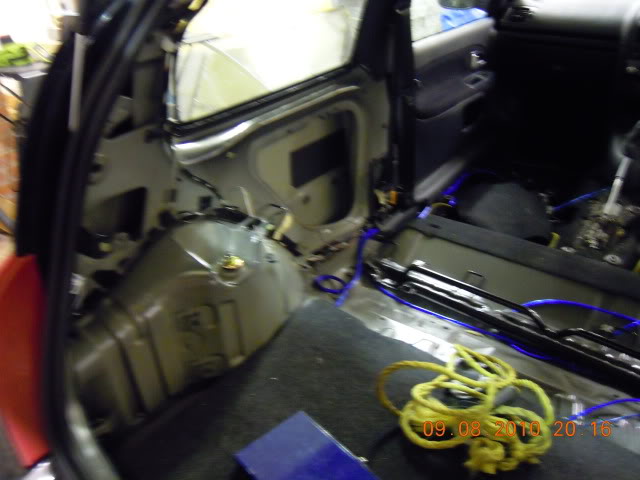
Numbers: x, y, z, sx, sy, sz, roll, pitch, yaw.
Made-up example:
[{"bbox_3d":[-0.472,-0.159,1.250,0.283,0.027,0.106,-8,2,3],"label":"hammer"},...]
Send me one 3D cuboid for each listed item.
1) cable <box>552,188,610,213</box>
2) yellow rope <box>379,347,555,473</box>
[{"bbox_3d":[1.068,-0.164,2.127,0.282,0.065,0.027,-11,31,-14],"label":"cable"},{"bbox_3d":[0.282,0.311,0.991,0.275,0.085,0.310,-14,32,-19],"label":"yellow rope"}]

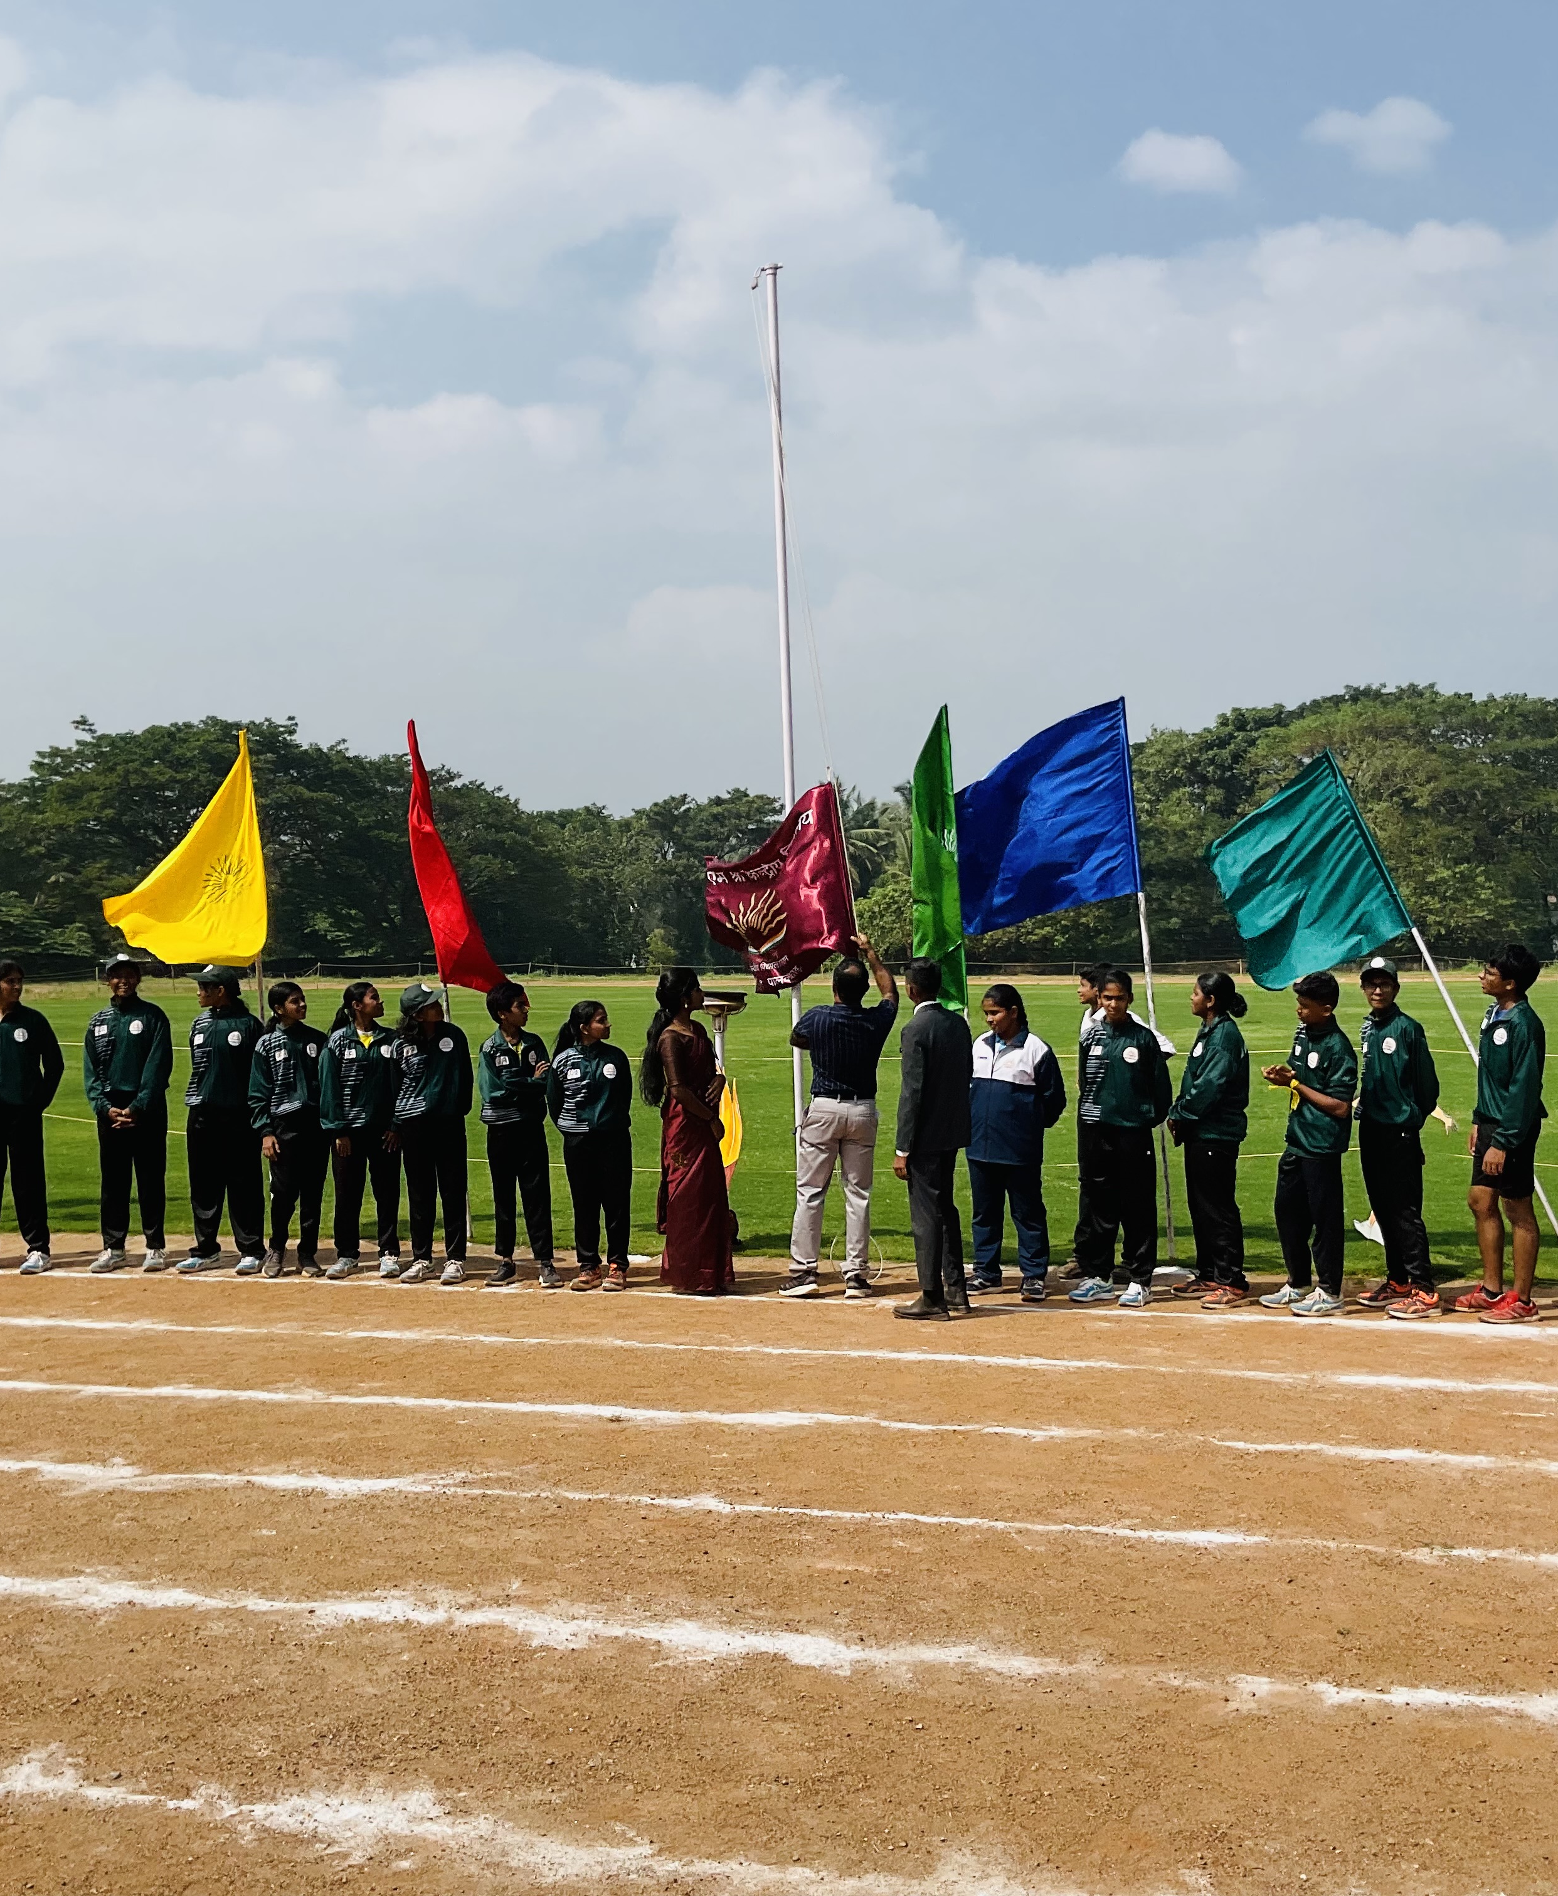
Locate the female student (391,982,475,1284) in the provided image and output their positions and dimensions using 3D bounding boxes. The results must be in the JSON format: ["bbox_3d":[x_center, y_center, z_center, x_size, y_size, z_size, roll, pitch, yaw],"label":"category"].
[{"bbox_3d":[-1.803,0.959,11.050,0.430,1.557,0.300,0,0,-1],"label":"female student"}]

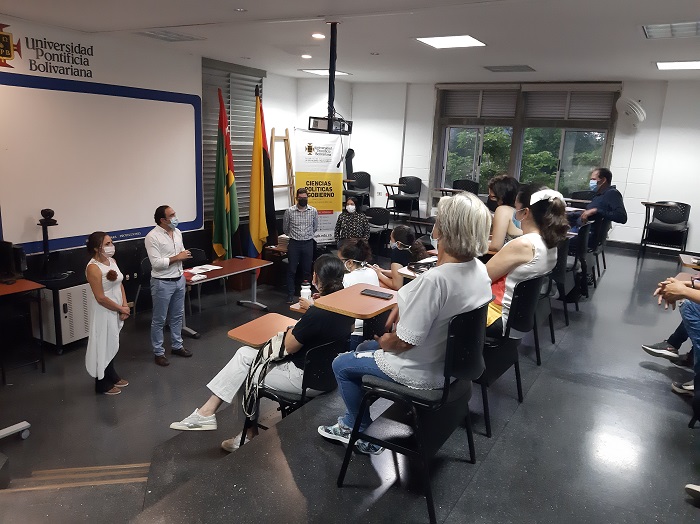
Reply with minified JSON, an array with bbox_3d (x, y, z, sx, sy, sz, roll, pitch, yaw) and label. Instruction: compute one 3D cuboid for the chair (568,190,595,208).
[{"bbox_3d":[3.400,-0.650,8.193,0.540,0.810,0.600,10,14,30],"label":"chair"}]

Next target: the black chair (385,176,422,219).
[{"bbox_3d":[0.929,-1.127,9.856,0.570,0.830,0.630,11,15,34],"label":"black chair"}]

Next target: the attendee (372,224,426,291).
[{"bbox_3d":[0.259,0.304,4.560,0.780,1.260,0.500,10,14,30],"label":"attendee"}]

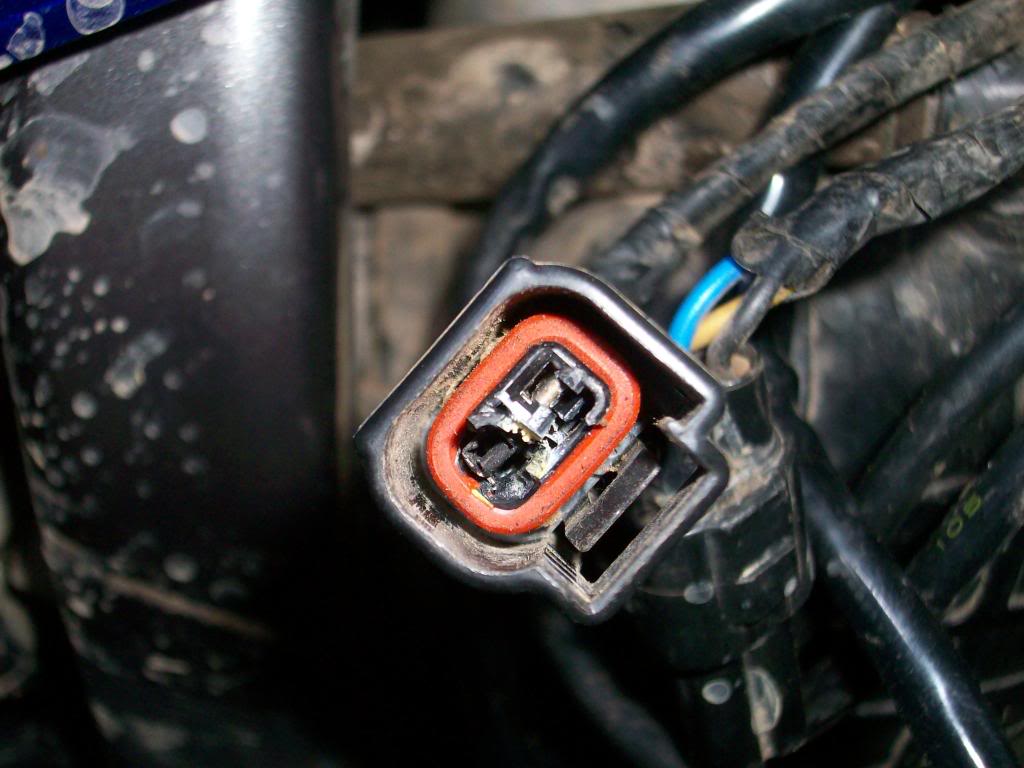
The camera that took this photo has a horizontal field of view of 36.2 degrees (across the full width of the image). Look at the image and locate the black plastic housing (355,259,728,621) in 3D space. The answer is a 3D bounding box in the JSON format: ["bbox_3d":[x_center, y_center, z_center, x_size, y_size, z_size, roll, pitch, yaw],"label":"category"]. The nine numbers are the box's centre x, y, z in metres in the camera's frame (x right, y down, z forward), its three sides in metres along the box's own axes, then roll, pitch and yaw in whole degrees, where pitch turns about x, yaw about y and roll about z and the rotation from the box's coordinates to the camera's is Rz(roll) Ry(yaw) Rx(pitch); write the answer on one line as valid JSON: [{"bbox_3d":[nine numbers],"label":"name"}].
[{"bbox_3d":[0.003,0.004,0.117,0.020,0.021,0.026,42,0,2],"label":"black plastic housing"}]

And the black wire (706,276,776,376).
[{"bbox_3d":[0.019,-0.005,0.127,0.004,0.010,0.004,25,-6,0],"label":"black wire"}]

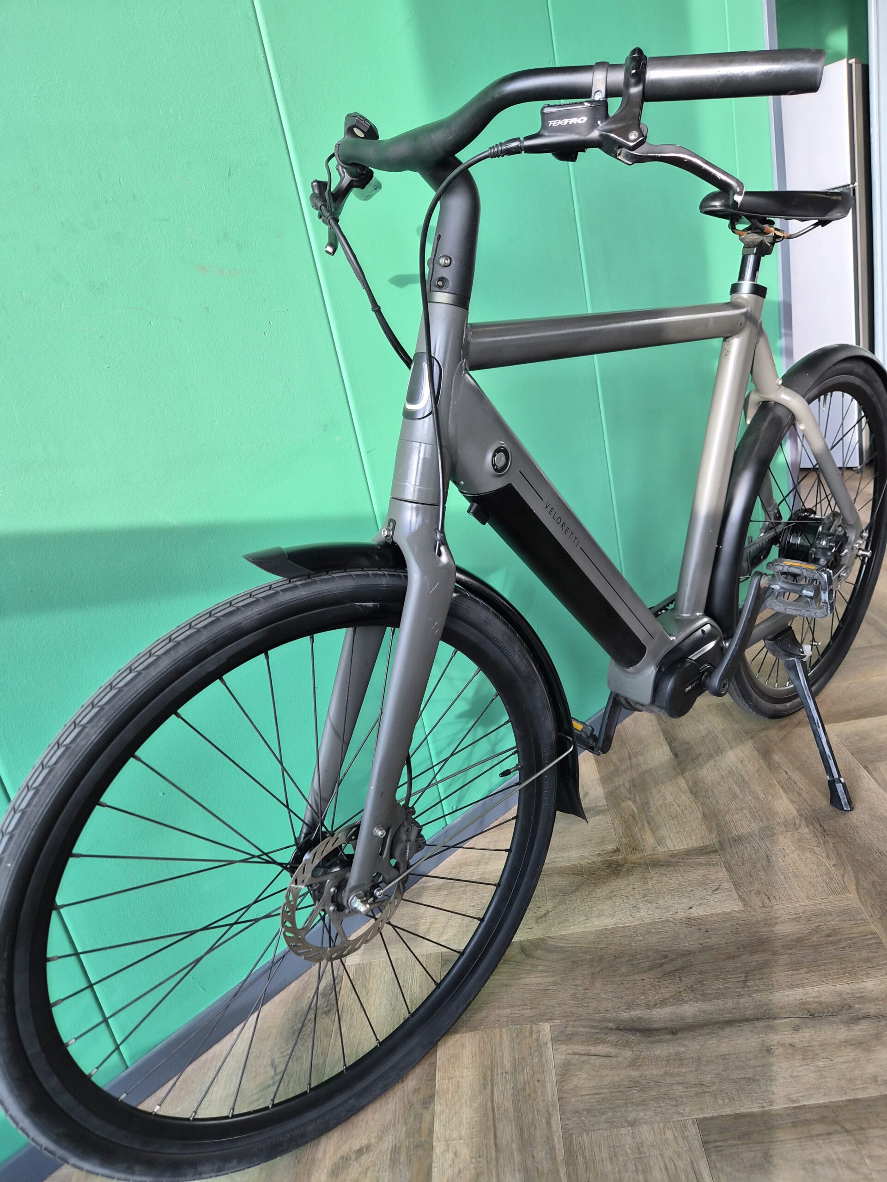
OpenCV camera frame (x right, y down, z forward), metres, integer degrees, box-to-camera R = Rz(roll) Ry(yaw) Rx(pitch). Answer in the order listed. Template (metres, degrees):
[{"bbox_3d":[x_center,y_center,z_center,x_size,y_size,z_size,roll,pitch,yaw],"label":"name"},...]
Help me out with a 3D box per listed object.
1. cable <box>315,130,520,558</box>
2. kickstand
[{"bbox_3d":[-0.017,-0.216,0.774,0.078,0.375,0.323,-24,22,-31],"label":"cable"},{"bbox_3d":[0.642,0.209,1.364,0.110,0.300,0.145,-26,23,-35],"label":"kickstand"}]

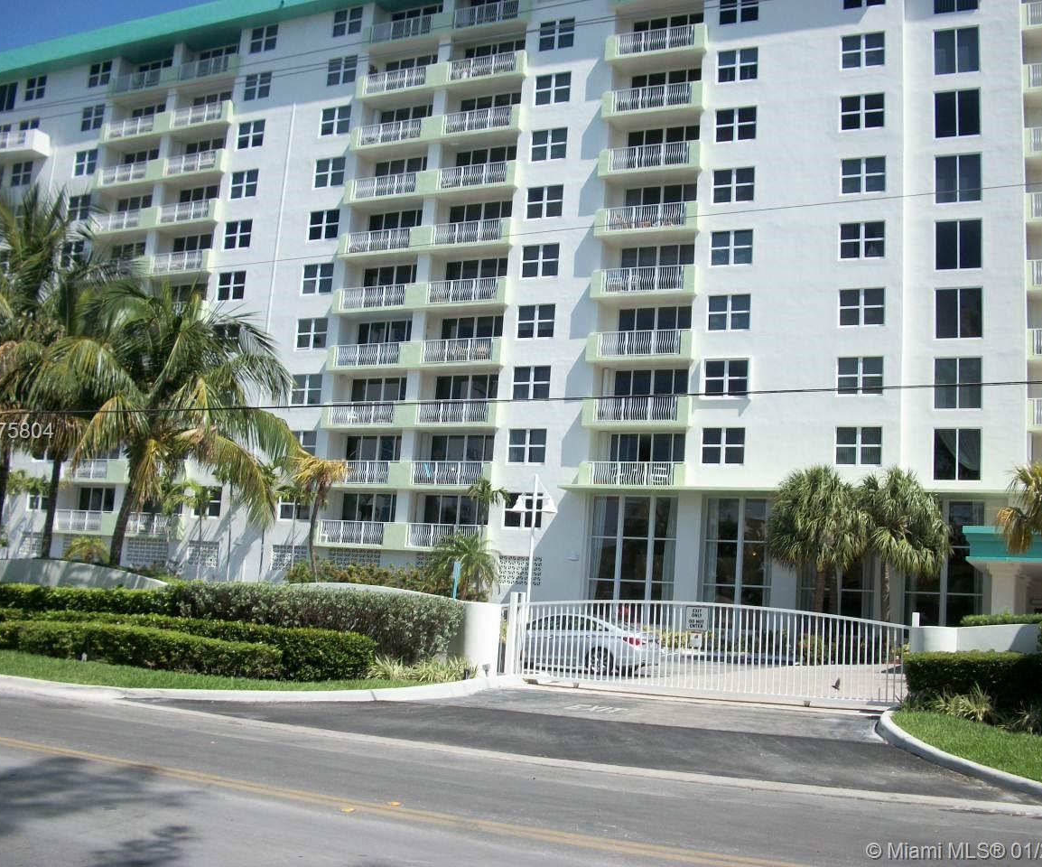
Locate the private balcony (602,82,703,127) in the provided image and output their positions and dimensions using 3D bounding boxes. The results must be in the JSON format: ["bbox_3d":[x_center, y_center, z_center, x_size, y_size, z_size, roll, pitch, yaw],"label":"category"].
[{"bbox_3d":[5.800,-13.848,49.554,4.500,1.220,1.500,0,-10,26],"label":"private balcony"}]

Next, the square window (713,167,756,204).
[{"bbox_3d":[8.607,-9.982,47.113,1.680,1.420,0.150,0,-10,26],"label":"square window"}]

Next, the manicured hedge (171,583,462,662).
[{"bbox_3d":[-4.965,4.486,28.000,7.200,1.570,1.300,1,-9,17],"label":"manicured hedge"}]

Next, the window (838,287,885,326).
[{"bbox_3d":[12.898,-4.747,44.227,1.670,1.390,0.150,0,-10,25],"label":"window"}]

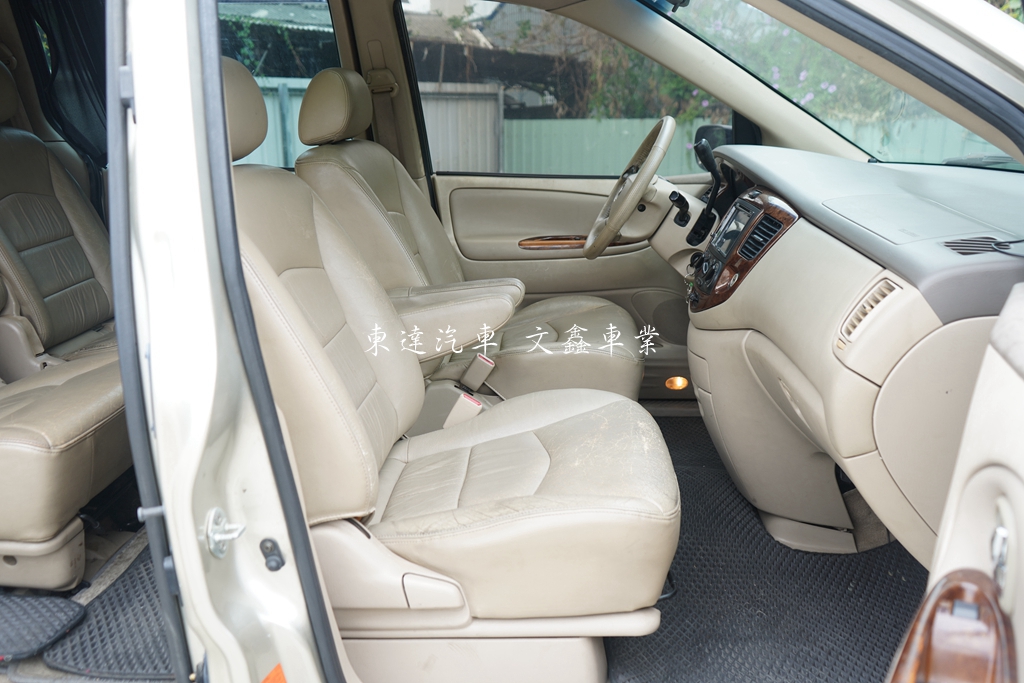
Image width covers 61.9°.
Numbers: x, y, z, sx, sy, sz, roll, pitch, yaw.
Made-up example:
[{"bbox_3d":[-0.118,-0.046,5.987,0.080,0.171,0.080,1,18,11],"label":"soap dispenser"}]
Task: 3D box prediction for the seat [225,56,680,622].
[{"bbox_3d":[-0.129,-0.033,1.458,0.810,0.870,0.540,1,16,4],"label":"seat"}]

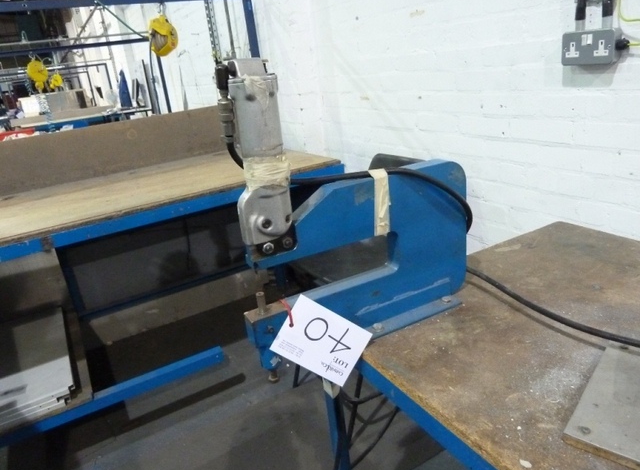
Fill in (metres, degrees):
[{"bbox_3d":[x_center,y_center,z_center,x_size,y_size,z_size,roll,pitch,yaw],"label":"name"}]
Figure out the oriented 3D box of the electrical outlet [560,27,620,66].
[{"bbox_3d":[0.753,-0.522,1.283,0.042,0.086,0.145,-20,25,-27],"label":"electrical outlet"}]

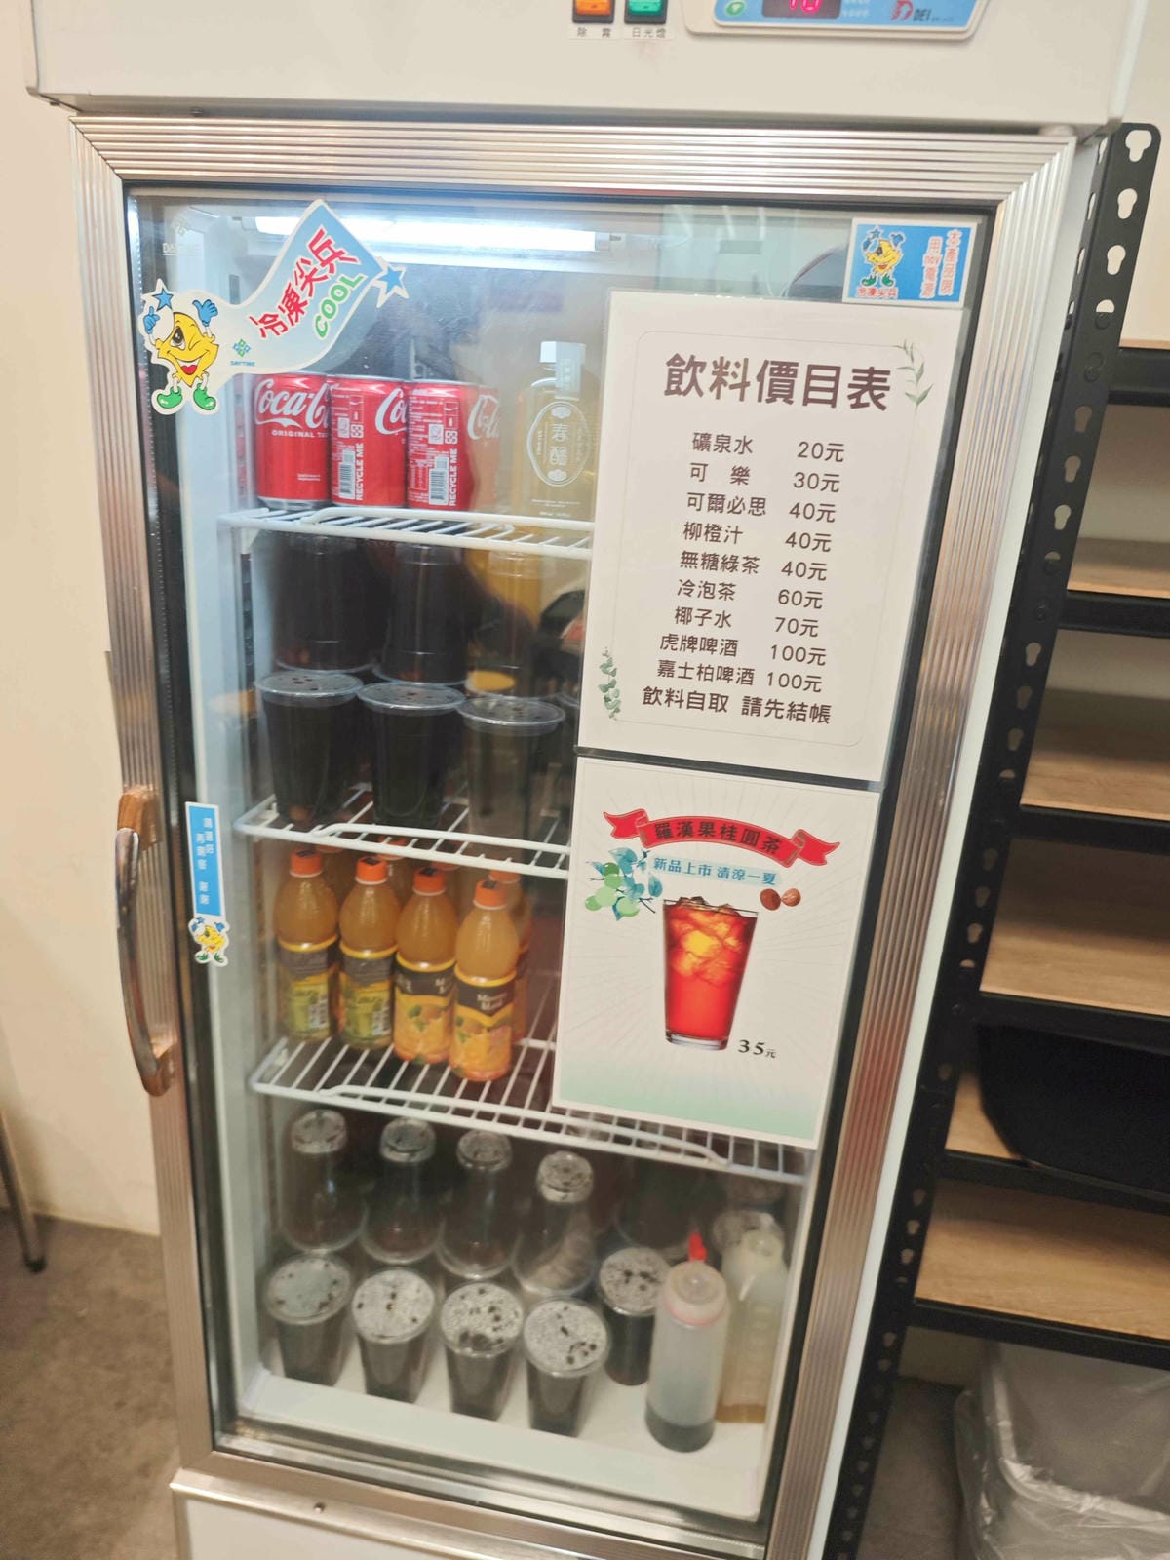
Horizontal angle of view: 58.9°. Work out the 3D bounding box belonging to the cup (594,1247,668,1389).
[{"bbox_3d":[0.059,0.628,1.198,0.097,0.124,0.097,3,19,-1],"label":"cup"}]

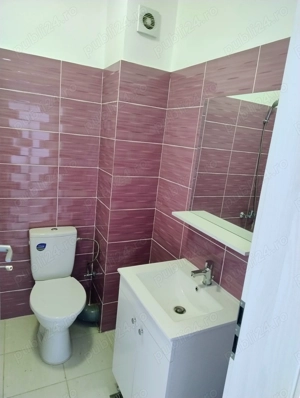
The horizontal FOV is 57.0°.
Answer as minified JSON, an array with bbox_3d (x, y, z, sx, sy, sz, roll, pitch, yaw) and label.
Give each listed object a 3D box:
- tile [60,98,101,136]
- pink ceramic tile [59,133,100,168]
[{"bbox_3d":[-0.525,-0.616,2.112,0.306,0.250,0.010,-1,14,-27],"label":"tile"},{"bbox_3d":[-0.547,-0.369,2.159,0.312,0.250,0.010,-1,15,-28],"label":"pink ceramic tile"}]

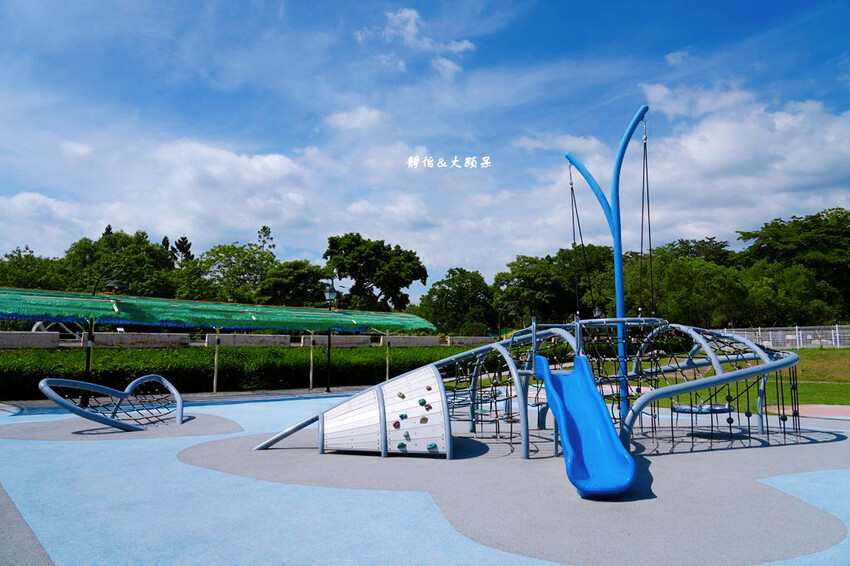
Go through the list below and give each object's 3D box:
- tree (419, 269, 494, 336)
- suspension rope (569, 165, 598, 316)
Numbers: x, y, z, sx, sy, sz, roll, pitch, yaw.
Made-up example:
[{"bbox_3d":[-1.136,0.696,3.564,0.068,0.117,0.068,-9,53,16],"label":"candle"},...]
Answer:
[{"bbox_3d":[2.214,2.609,40.971,6.600,7.390,6.600,0,-7,3],"label":"tree"},{"bbox_3d":[2.843,-0.791,10.359,0.480,2.750,0.320,0,-7,0],"label":"suspension rope"}]

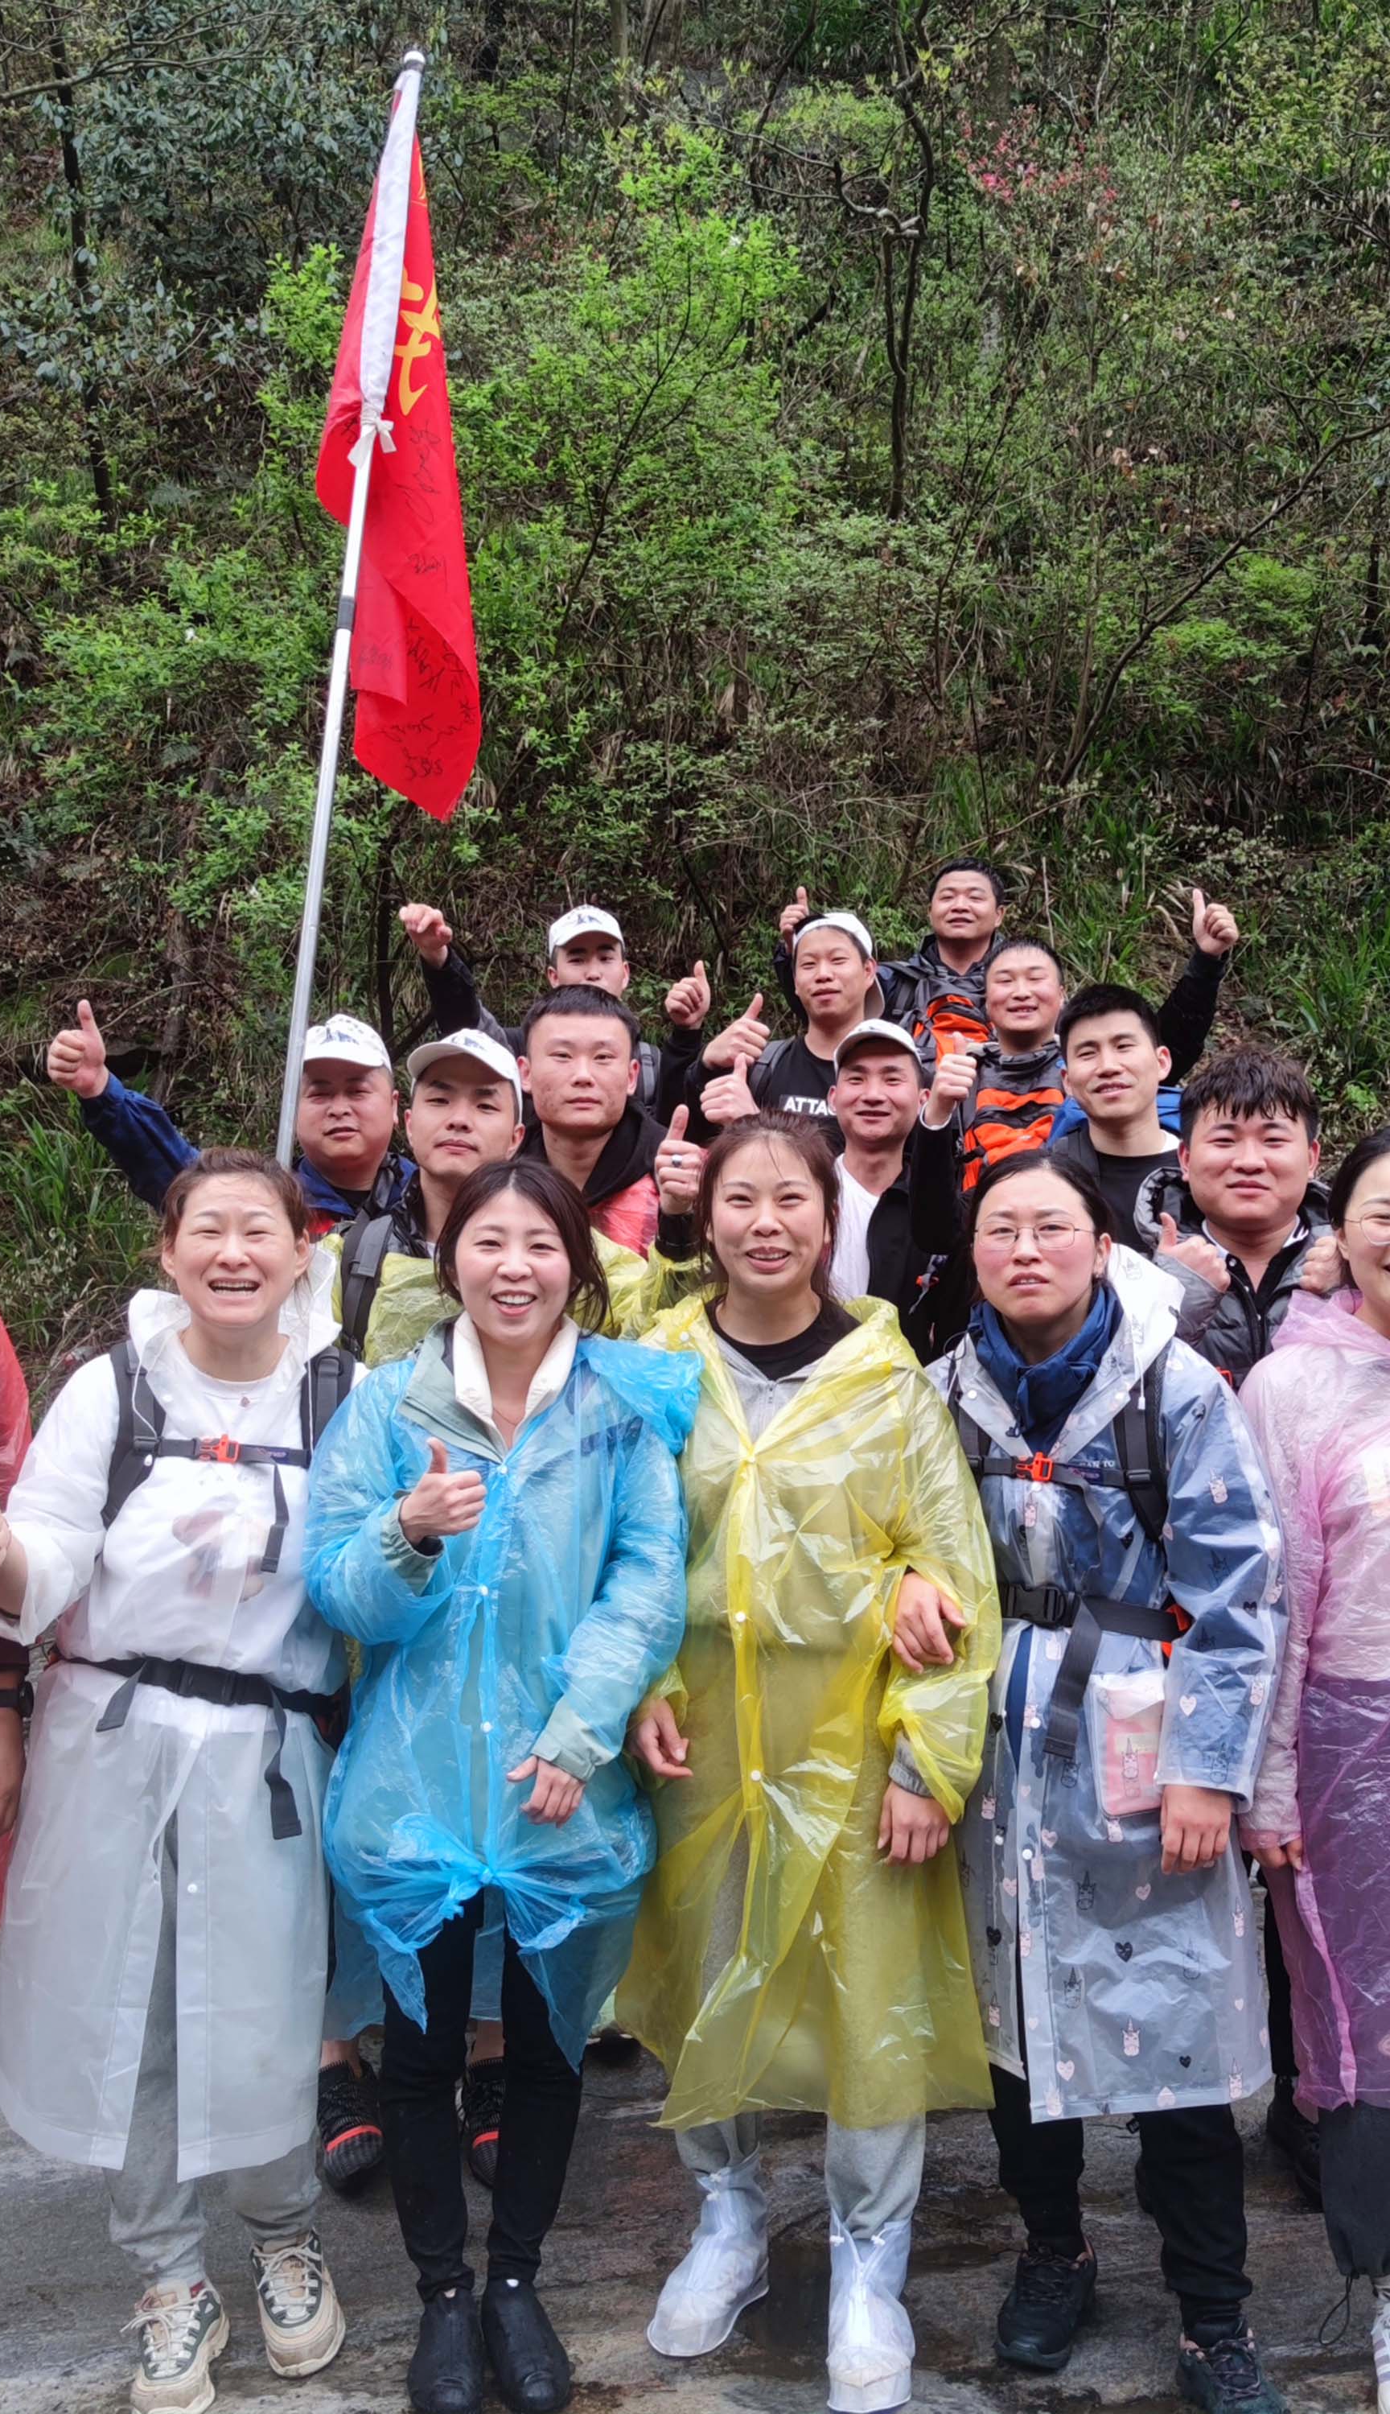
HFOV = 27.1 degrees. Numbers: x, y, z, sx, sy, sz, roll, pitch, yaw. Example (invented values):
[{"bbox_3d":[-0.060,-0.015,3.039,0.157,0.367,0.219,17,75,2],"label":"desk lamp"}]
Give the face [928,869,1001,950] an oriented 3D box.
[{"bbox_3d":[0.642,-0.708,6.850,0.170,0.195,0.140,1,5,14],"label":"face"}]

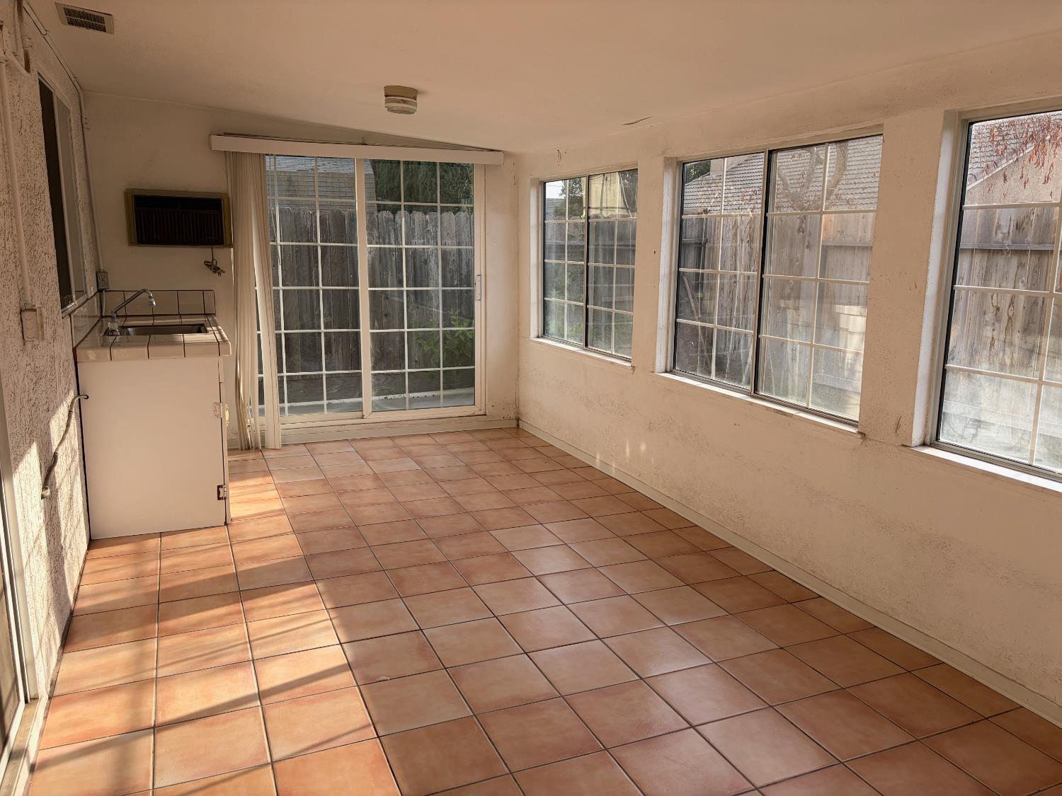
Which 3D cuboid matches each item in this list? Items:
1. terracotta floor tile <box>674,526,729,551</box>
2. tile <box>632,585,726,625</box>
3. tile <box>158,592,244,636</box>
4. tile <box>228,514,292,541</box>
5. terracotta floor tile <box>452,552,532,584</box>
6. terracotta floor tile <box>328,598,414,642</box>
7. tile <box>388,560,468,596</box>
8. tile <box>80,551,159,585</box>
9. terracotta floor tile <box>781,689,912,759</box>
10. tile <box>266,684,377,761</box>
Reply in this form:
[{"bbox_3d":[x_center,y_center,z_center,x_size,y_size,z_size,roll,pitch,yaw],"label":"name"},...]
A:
[{"bbox_3d":[0.880,0.718,4.108,0.177,0.010,0.298,-4,12,-23],"label":"terracotta floor tile"},{"bbox_3d":[0.620,0.866,3.340,0.294,0.012,0.294,-3,12,-23],"label":"tile"},{"bbox_3d":[-1.306,0.858,3.174,0.300,0.011,0.300,-3,12,-23],"label":"tile"},{"bbox_3d":[-1.381,0.668,4.090,0.298,0.010,0.298,-3,12,-23],"label":"tile"},{"bbox_3d":[-0.182,0.783,3.645,0.298,0.012,0.298,-3,12,-23],"label":"terracotta floor tile"},{"bbox_3d":[-0.618,0.872,3.117,0.298,0.010,0.298,-3,12,-23],"label":"terracotta floor tile"},{"bbox_3d":[-0.465,0.803,3.525,0.299,0.010,0.299,-3,12,-23],"label":"tile"},{"bbox_3d":[-1.843,0.772,3.601,0.298,0.010,0.298,-4,12,-23],"label":"tile"},{"bbox_3d":[0.982,1.027,2.510,0.298,0.012,0.298,-3,12,-23],"label":"terracotta floor tile"},{"bbox_3d":[-0.657,1.005,2.463,0.294,0.012,0.294,-3,12,-23],"label":"tile"}]

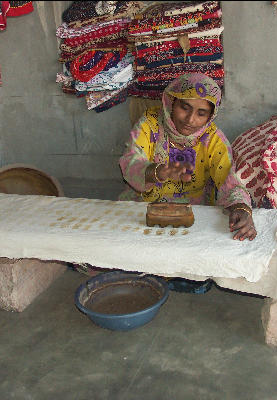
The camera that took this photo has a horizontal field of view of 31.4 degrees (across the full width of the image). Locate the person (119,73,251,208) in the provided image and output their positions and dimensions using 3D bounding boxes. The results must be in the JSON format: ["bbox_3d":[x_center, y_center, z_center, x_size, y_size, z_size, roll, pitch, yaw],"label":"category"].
[{"bbox_3d":[0.207,-0.077,2.039,0.562,0.869,0.562,1,20,11],"label":"person"}]

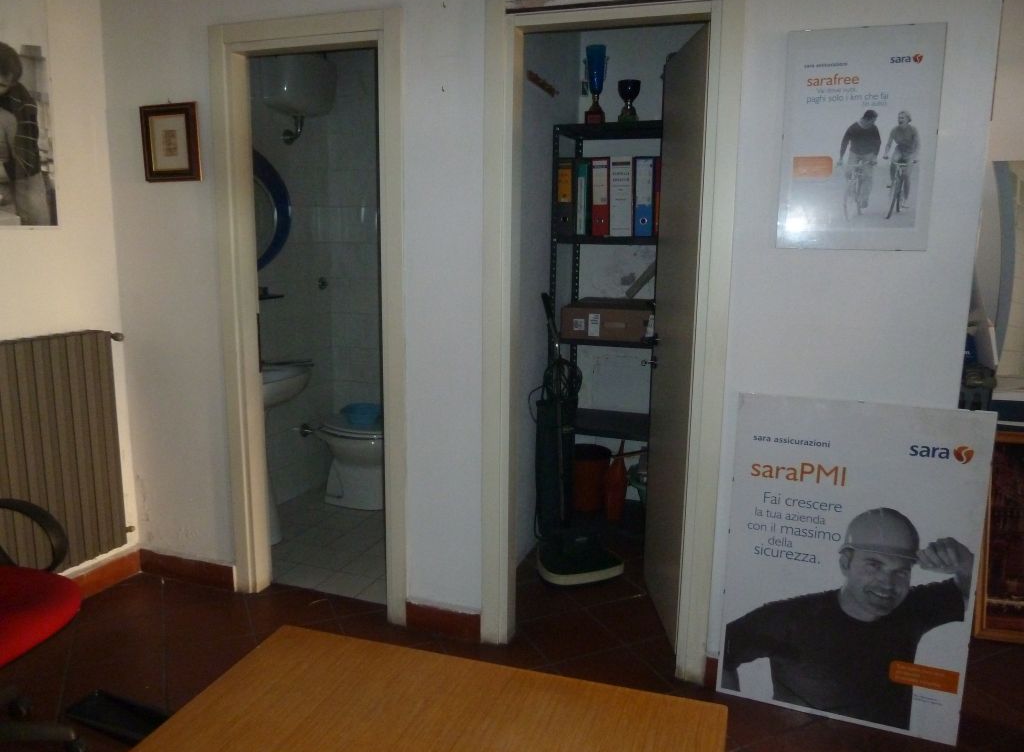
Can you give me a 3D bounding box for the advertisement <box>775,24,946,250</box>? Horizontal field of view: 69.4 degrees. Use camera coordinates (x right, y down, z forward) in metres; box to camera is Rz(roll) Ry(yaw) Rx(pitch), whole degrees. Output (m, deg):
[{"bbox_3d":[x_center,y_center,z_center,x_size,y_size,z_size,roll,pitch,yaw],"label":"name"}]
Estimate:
[{"bbox_3d":[0.970,-0.660,2.080,0.400,0.600,0.016,4,10,19],"label":"advertisement"}]

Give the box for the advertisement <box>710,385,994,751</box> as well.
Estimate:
[{"bbox_3d":[1.008,0.570,2.239,0.690,1.000,0.020,5,9,21],"label":"advertisement"}]

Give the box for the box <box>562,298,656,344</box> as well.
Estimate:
[{"bbox_3d":[0.529,-0.267,3.659,0.490,0.165,0.360,4,10,19],"label":"box"}]

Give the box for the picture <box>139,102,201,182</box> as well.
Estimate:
[{"bbox_3d":[-1.297,-0.888,2.824,0.262,0.282,0.022,4,10,19],"label":"picture"}]

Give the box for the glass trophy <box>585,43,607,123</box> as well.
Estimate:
[{"bbox_3d":[0.390,-1.347,3.441,0.105,0.370,0.095,4,10,19],"label":"glass trophy"}]

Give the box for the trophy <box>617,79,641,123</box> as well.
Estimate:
[{"bbox_3d":[0.540,-1.256,3.403,0.105,0.205,0.100,4,10,19],"label":"trophy"}]

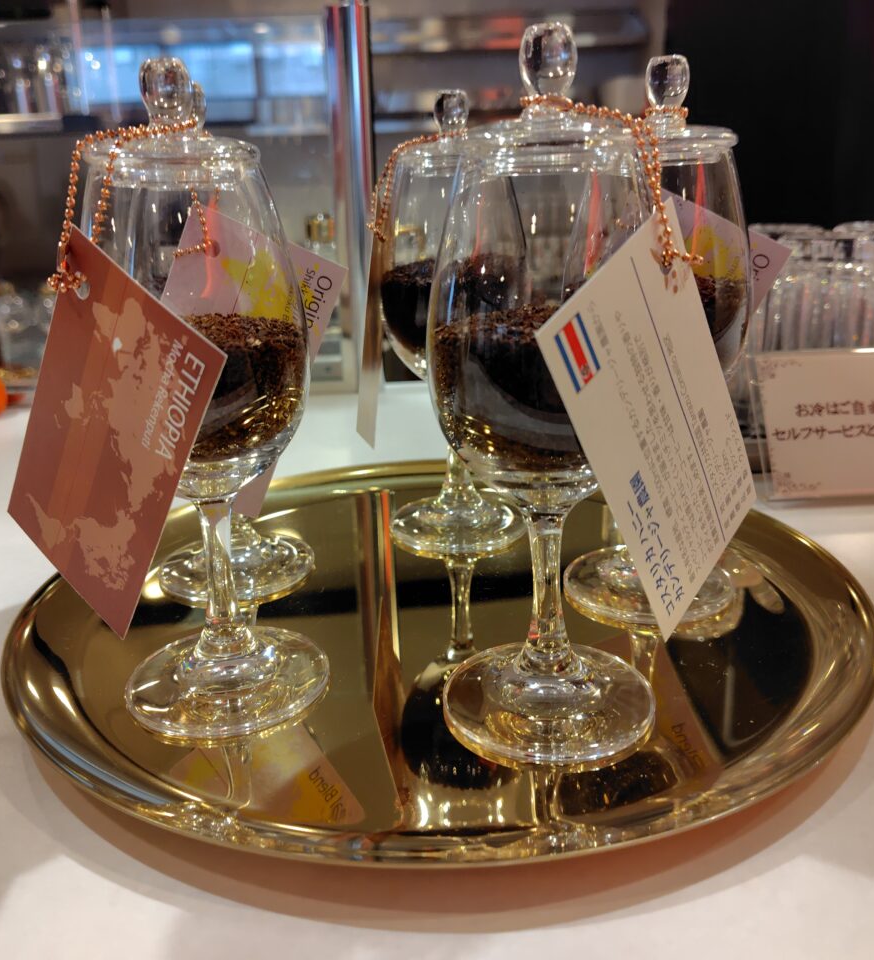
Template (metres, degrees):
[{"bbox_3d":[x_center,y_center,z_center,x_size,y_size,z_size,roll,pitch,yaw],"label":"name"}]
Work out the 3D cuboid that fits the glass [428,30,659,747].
[{"bbox_3d":[0.029,-0.019,0.218,0.062,0.173,0.062,-2,18,0],"label":"glass"}]

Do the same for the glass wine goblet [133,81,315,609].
[{"bbox_3d":[-0.080,-0.047,0.311,0.062,0.173,0.062,-2,18,0],"label":"glass wine goblet"}]

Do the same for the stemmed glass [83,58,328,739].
[{"bbox_3d":[-0.065,-0.021,0.233,0.062,0.173,0.062,-2,18,0],"label":"stemmed glass"}]

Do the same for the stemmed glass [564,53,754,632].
[{"bbox_3d":[0.074,-0.043,0.285,0.062,0.173,0.062,-2,18,0],"label":"stemmed glass"}]

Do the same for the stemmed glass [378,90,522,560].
[{"bbox_3d":[0.008,-0.061,0.346,0.062,0.173,0.062,-2,18,0],"label":"stemmed glass"}]

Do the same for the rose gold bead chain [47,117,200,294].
[{"bbox_3d":[-0.077,-0.068,0.206,0.021,0.041,0.045,8,21,28],"label":"rose gold bead chain"}]

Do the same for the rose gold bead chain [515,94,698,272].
[{"bbox_3d":[0.039,-0.069,0.193,0.043,0.039,0.015,8,21,28],"label":"rose gold bead chain"}]

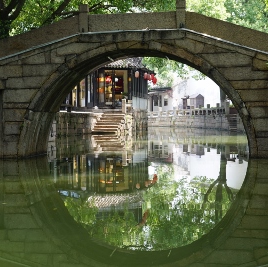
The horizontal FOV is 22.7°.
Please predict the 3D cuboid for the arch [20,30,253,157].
[{"bbox_3d":[0.158,-0.868,16.119,5.533,2.888,1.885,0,1,9],"label":"arch"}]

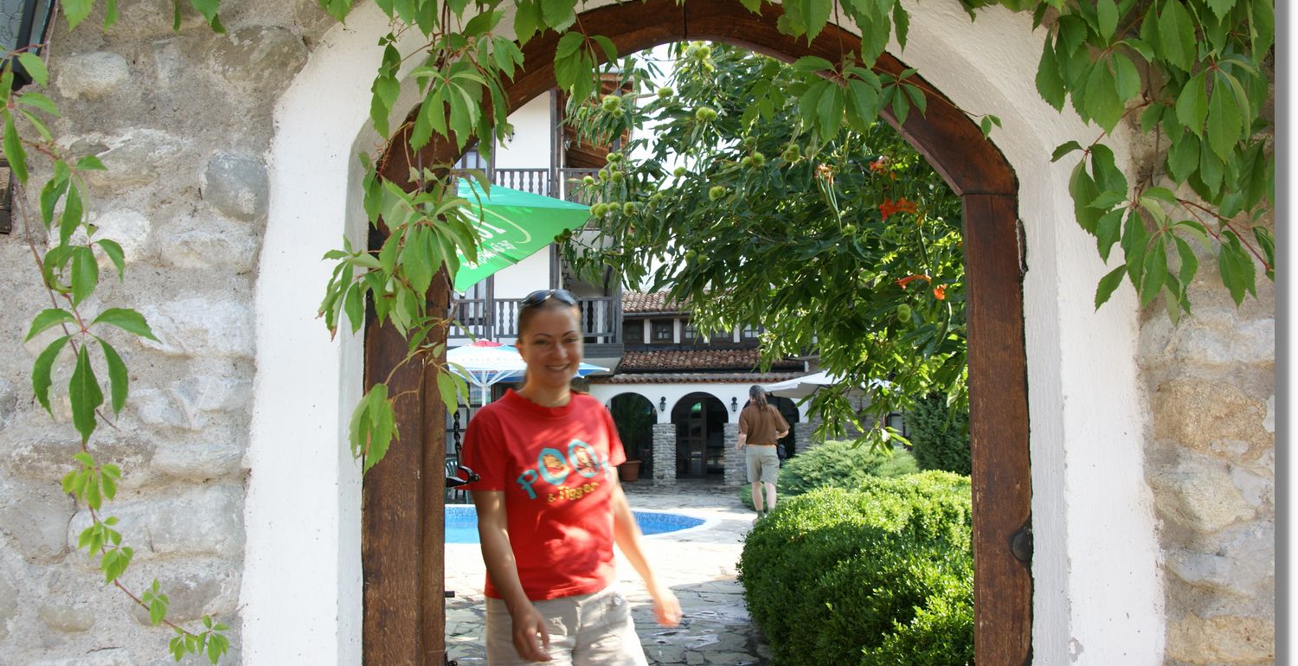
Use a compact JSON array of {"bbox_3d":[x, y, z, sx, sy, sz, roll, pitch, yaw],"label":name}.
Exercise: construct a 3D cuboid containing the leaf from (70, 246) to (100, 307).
[{"bbox_3d":[-0.967,-0.098,1.670,0.048,0.107,0.024,9,-11,-6],"label":"leaf"}]

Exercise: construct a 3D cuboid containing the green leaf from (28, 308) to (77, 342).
[{"bbox_3d":[-1.016,-0.014,1.656,0.085,0.059,0.040,0,-5,-6],"label":"green leaf"}]

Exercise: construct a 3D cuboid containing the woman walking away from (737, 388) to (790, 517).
[{"bbox_3d":[1.359,1.457,11.700,0.600,1.670,0.420,0,-5,-7],"label":"woman walking away"}]

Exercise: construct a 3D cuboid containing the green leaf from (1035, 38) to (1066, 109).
[{"bbox_3d":[0.694,-0.448,1.680,0.049,0.141,0.024,-9,-12,11],"label":"green leaf"}]

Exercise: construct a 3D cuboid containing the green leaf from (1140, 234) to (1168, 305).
[{"bbox_3d":[0.861,-0.107,1.660,0.041,0.126,0.024,11,-11,6],"label":"green leaf"}]

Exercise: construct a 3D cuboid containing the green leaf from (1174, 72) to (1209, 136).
[{"bbox_3d":[0.908,-0.384,1.630,0.058,0.116,0.024,2,-12,17],"label":"green leaf"}]

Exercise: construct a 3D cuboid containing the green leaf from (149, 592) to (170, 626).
[{"bbox_3d":[-0.814,0.459,1.618,0.035,0.057,0.025,0,-5,0],"label":"green leaf"}]

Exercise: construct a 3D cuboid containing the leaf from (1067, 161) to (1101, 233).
[{"bbox_3d":[0.748,-0.233,1.670,0.050,0.131,0.024,-14,-12,16],"label":"leaf"}]

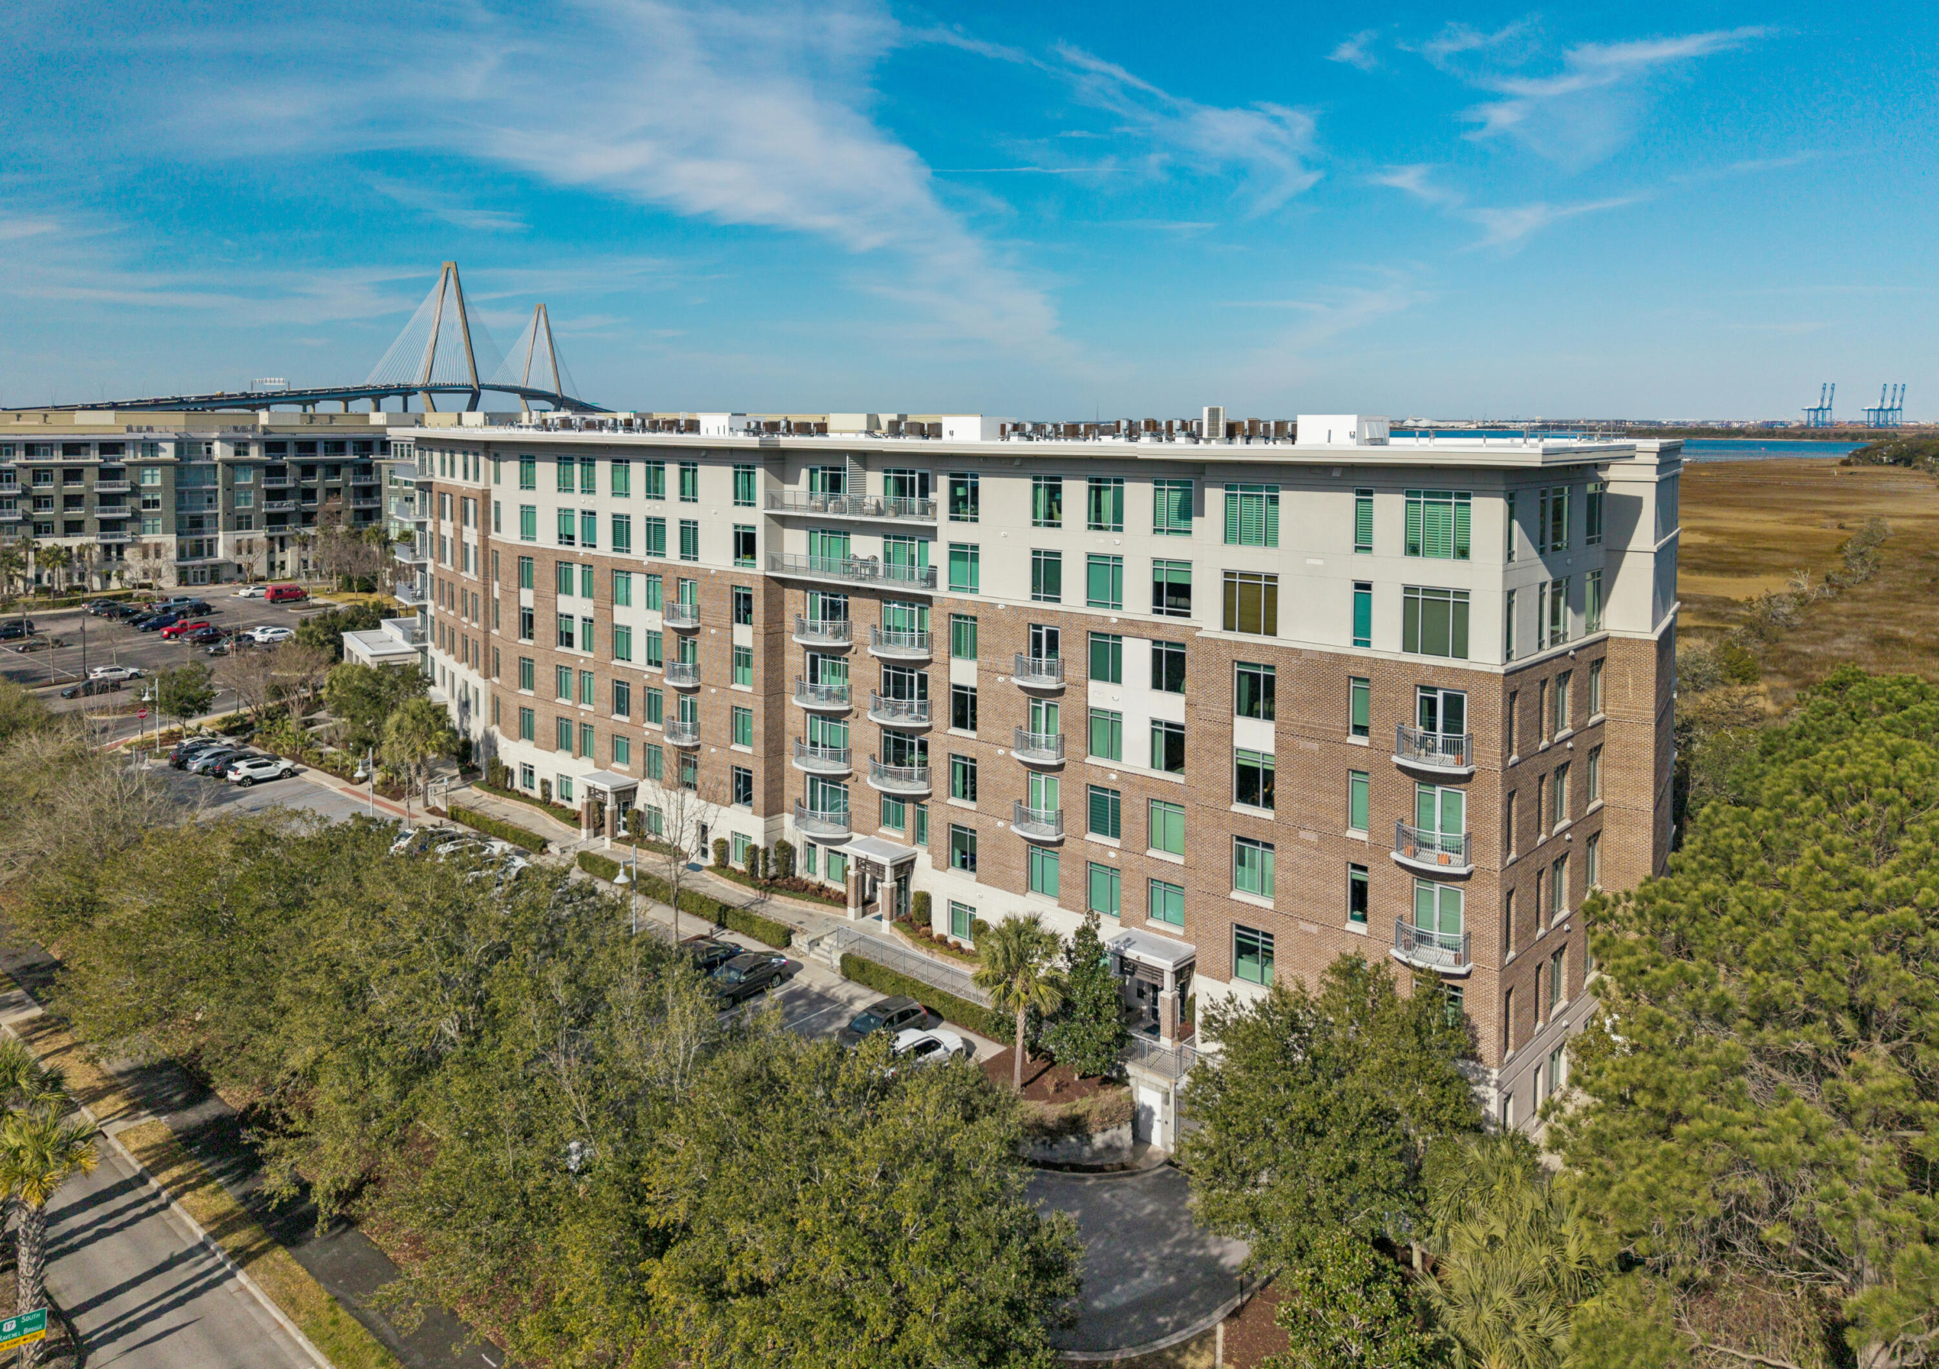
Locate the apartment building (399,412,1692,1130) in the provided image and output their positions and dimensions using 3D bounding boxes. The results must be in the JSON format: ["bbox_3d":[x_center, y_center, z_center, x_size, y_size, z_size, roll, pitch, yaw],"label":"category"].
[{"bbox_3d":[-6.432,-2.794,76.988,83.000,23.600,19.800,10,14,43],"label":"apartment building"}]

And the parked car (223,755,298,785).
[{"bbox_3d":[-49.735,5.982,94.421,1.860,1.630,4.420,9,14,39],"label":"parked car"}]

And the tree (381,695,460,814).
[{"bbox_3d":[-34.419,4.333,84.500,4.400,7.000,4.400,0,10,0],"label":"tree"}]

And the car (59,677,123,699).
[{"bbox_3d":[-81.485,0.110,124.448,1.860,1.500,4.700,6,13,26],"label":"car"}]

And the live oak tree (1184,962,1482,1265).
[{"bbox_3d":[10.526,13.006,39.500,8.700,9.900,8.400,0,10,0],"label":"live oak tree"}]

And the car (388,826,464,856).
[{"bbox_3d":[-30.900,8.932,76.500,1.850,1.550,4.600,8,13,38],"label":"car"}]

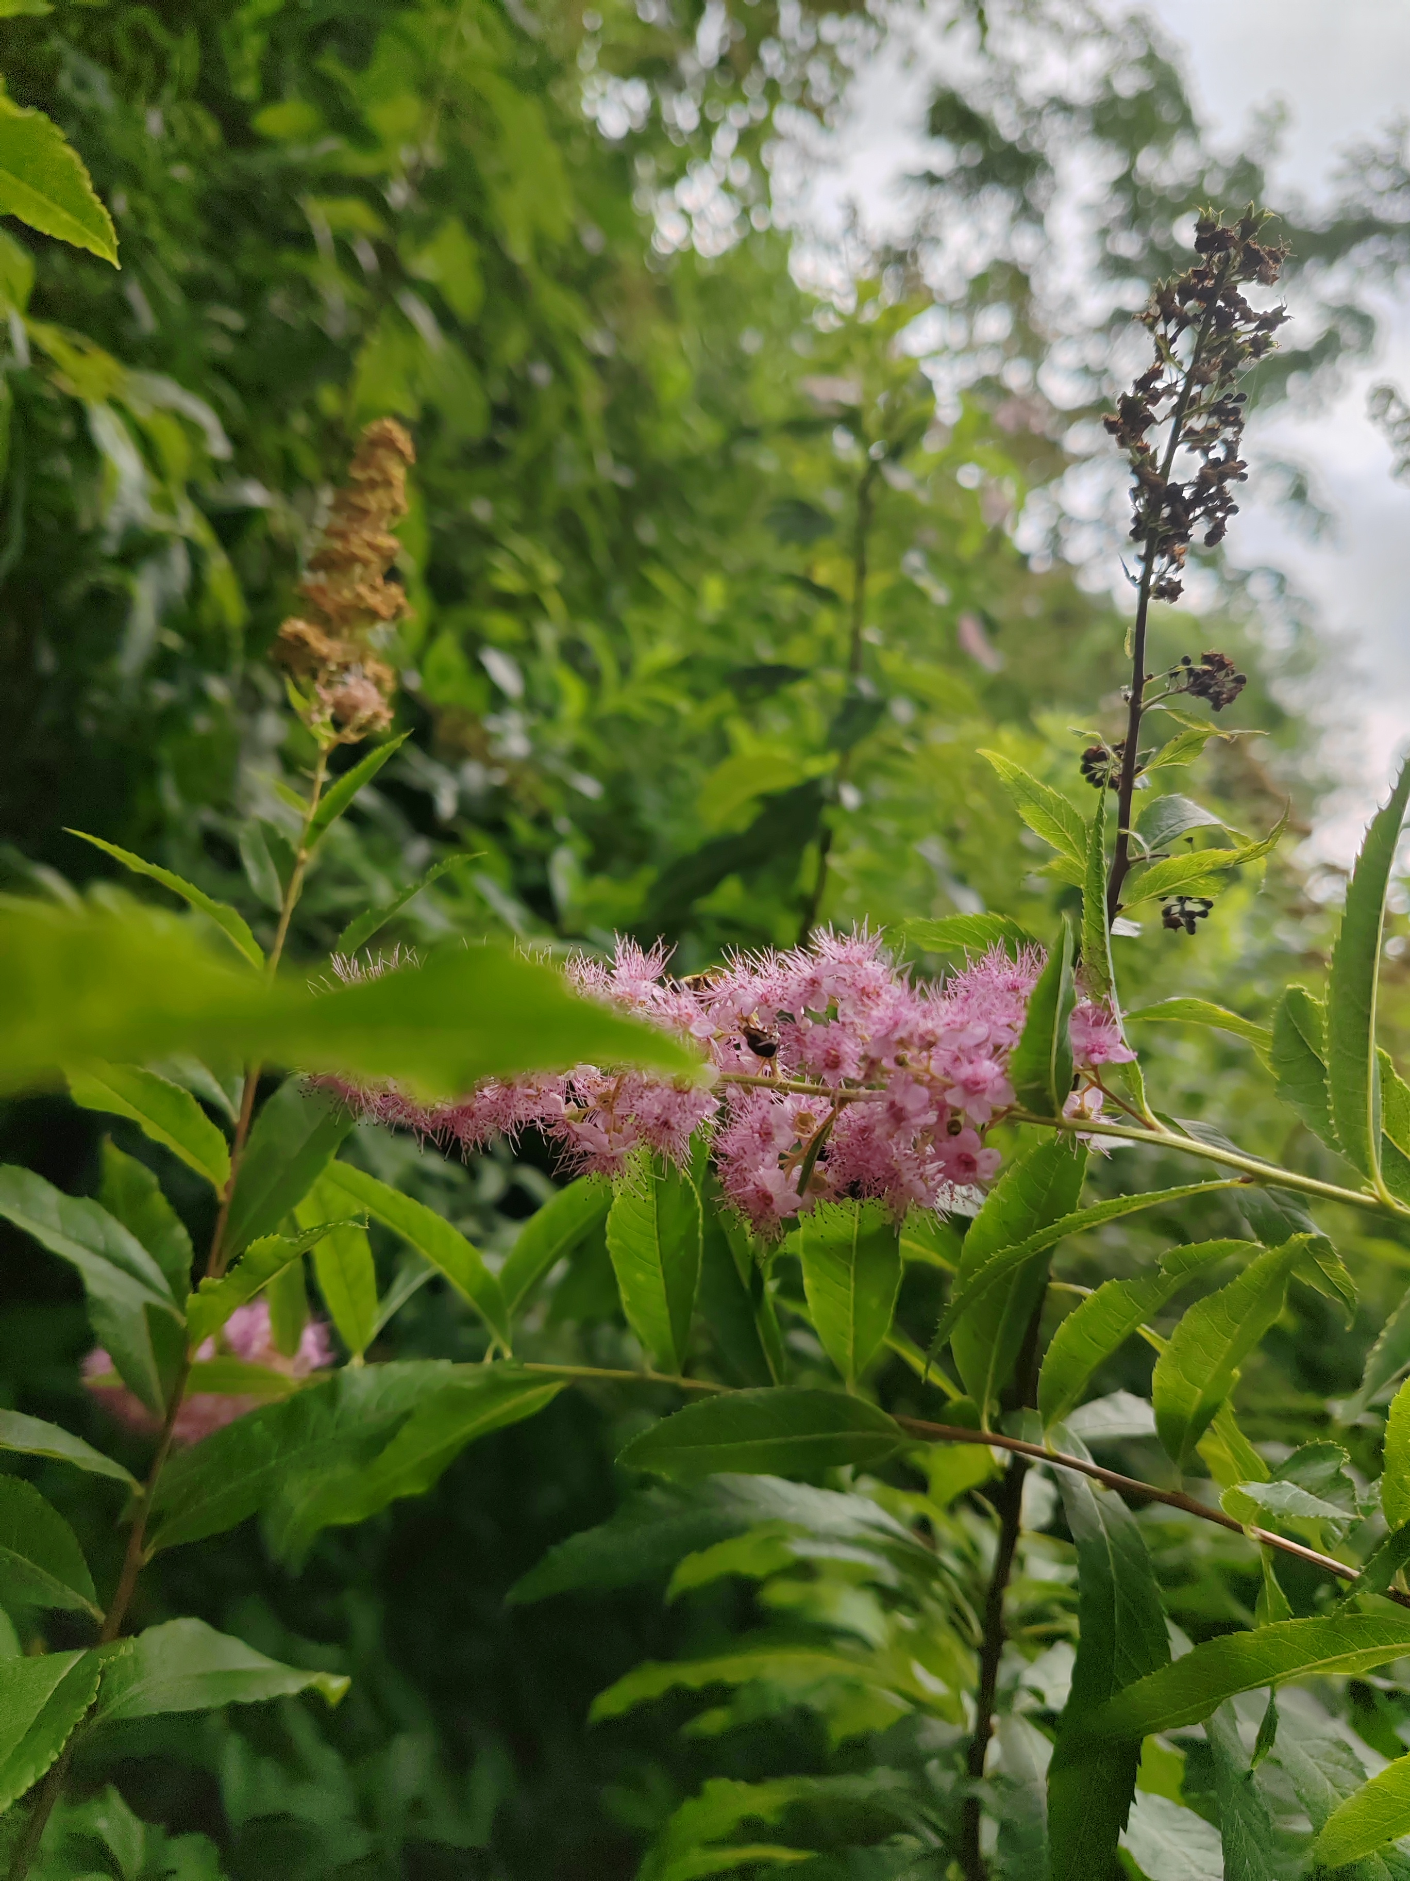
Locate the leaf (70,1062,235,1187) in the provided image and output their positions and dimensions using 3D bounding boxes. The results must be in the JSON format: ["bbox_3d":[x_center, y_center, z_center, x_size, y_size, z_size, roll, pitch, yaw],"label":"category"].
[{"bbox_3d":[-0.099,0.032,0.260,0.007,0.039,0.015,-27,20,42],"label":"leaf"}]

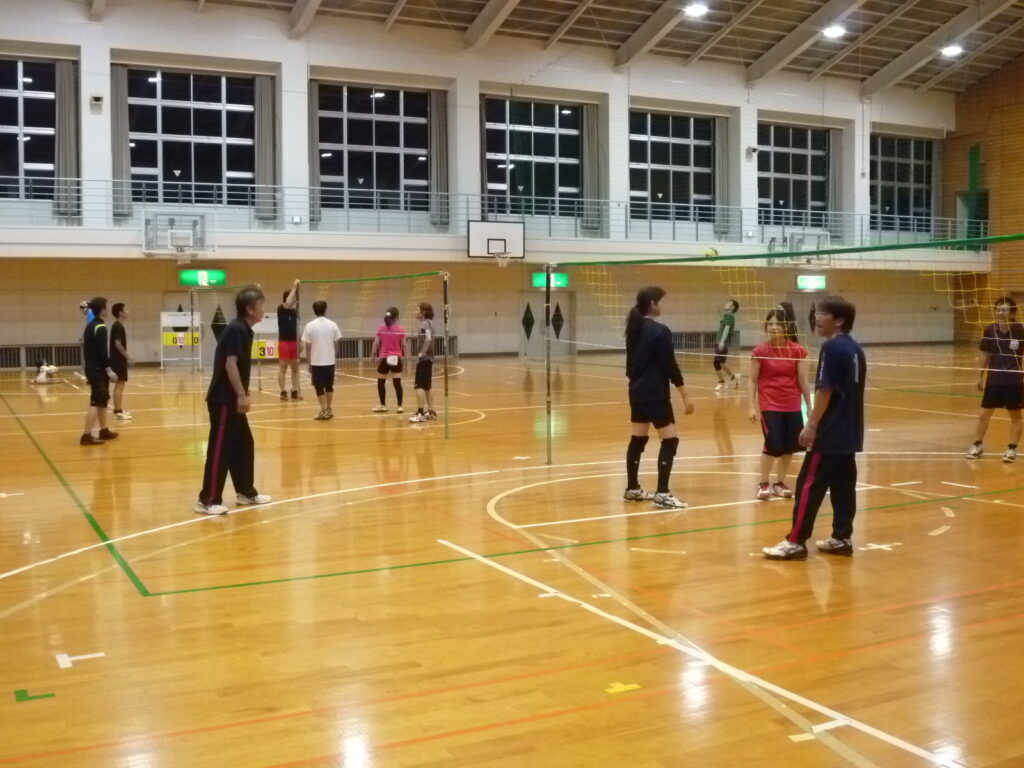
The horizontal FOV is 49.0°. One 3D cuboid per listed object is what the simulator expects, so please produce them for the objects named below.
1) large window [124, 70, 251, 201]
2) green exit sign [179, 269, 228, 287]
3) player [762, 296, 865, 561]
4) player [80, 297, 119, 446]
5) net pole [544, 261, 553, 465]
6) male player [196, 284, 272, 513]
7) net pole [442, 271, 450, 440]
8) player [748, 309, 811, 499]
[{"bbox_3d":[-8.717,-6.707,30.524,3.500,3.550,0.140,-2,5,-28],"label":"large window"},{"bbox_3d":[-8.290,-2.862,30.208,1.220,0.430,0.140,-2,5,-28],"label":"green exit sign"},{"bbox_3d":[1.901,0.281,7.089,0.570,1.650,0.530,3,5,35],"label":"player"},{"bbox_3d":[-4.824,-0.146,13.145,0.430,1.710,0.480,-3,5,-32],"label":"player"},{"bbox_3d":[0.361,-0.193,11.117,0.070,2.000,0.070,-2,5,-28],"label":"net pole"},{"bbox_3d":[-2.190,0.129,8.807,0.570,1.740,0.500,-2,4,-22],"label":"male player"},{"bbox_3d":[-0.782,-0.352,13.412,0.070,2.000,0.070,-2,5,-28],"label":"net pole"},{"bbox_3d":[2.207,0.161,9.292,0.520,1.560,0.330,1,4,19],"label":"player"}]

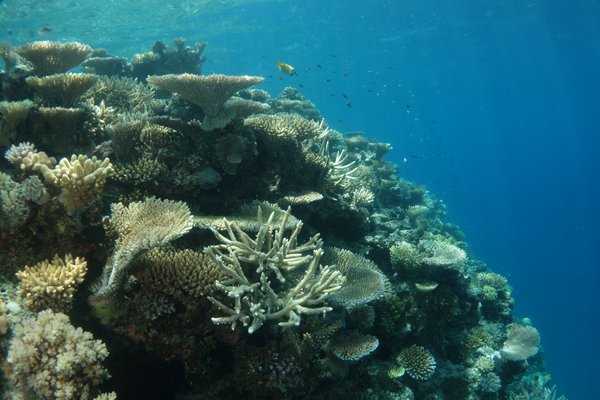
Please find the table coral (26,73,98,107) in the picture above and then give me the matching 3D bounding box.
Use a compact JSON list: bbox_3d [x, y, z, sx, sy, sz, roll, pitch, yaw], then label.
[{"bbox_3d":[-1.196,-0.537,2.350,0.344,0.203,0.340,0,5,0],"label":"table coral"}]

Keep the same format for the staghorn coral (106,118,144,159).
[{"bbox_3d":[-0.767,-0.270,2.050,0.162,0.188,0.160,0,5,0],"label":"staghorn coral"}]

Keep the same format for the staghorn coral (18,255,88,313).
[{"bbox_3d":[-0.719,0.242,1.350,0.192,0.159,0.180,0,5,0],"label":"staghorn coral"}]

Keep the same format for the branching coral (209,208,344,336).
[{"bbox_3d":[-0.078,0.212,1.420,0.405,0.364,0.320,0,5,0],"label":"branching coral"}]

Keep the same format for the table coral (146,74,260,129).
[{"bbox_3d":[-0.440,-0.454,2.150,0.508,0.254,0.480,0,5,0],"label":"table coral"}]

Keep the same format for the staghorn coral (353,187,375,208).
[{"bbox_3d":[0.367,-0.014,2.700,0.123,0.123,0.120,0,5,0],"label":"staghorn coral"}]

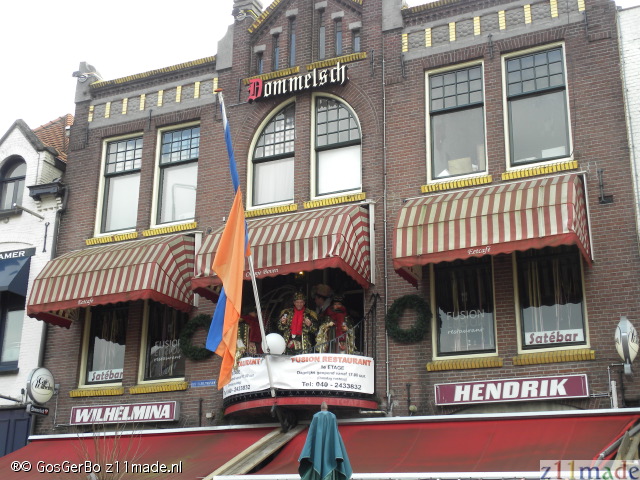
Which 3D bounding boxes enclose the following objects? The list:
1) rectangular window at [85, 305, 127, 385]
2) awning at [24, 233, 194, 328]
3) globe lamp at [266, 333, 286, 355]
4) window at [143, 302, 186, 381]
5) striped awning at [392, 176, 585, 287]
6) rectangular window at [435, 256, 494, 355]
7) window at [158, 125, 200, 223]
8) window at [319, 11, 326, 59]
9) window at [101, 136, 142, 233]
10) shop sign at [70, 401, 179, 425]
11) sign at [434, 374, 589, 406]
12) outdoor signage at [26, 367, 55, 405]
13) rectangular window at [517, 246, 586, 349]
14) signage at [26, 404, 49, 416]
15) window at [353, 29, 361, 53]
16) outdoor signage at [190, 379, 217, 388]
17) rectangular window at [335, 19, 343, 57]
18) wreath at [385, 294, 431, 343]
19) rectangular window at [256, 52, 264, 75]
[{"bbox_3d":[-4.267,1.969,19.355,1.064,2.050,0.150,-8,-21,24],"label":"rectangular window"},{"bbox_3d":[-4.145,0.663,19.267,3.085,1.713,1.286,-8,-21,24],"label":"awning"},{"bbox_3d":[-0.792,1.808,16.701,0.413,0.413,0.413,1,-19,0],"label":"globe lamp"},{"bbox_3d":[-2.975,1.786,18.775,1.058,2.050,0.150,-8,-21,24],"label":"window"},{"bbox_3d":[2.812,-0.339,15.851,2.967,1.648,1.140,-8,-21,24],"label":"striped awning"},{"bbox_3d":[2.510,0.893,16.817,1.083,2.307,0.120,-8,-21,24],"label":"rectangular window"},{"bbox_3d":[-2.929,-1.342,19.848,1.058,2.229,0.150,-8,-21,24],"label":"window"},{"bbox_3d":[0.052,-4.105,19.298,0.184,1.191,0.140,-8,-21,24],"label":"window"},{"bbox_3d":[-3.985,-1.128,19.390,0.980,2.040,0.130,-8,-21,23],"label":"window"},{"bbox_3d":[-3.717,3.365,18.370,2.415,0.342,0.170,-8,-21,24],"label":"shop sign"},{"bbox_3d":[2.893,2.293,14.605,2.340,0.325,0.140,-8,-21,23],"label":"sign"},{"bbox_3d":[-5.180,2.724,17.864,0.280,0.680,0.660,-8,-21,23],"label":"outdoor signage"},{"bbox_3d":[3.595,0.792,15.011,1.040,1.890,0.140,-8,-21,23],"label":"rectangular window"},{"bbox_3d":[-5.221,3.127,17.623,0.150,0.170,0.520,-8,-21,23],"label":"signage"},{"bbox_3d":[0.739,-3.901,18.884,0.190,0.551,0.140,-8,-21,24],"label":"window"},{"bbox_3d":[-2.214,2.737,18.308,0.547,0.099,0.020,-8,-21,24],"label":"outdoor signage"},{"bbox_3d":[0.391,-4.114,19.540,0.164,0.868,0.100,-8,-21,24],"label":"rectangular window"},{"bbox_3d":[1.555,1.381,16.798,0.870,0.849,0.180,-8,-21,24],"label":"wreath"},{"bbox_3d":[-1.233,-3.719,20.218,0.148,0.492,0.100,-8,-21,24],"label":"rectangular window"}]

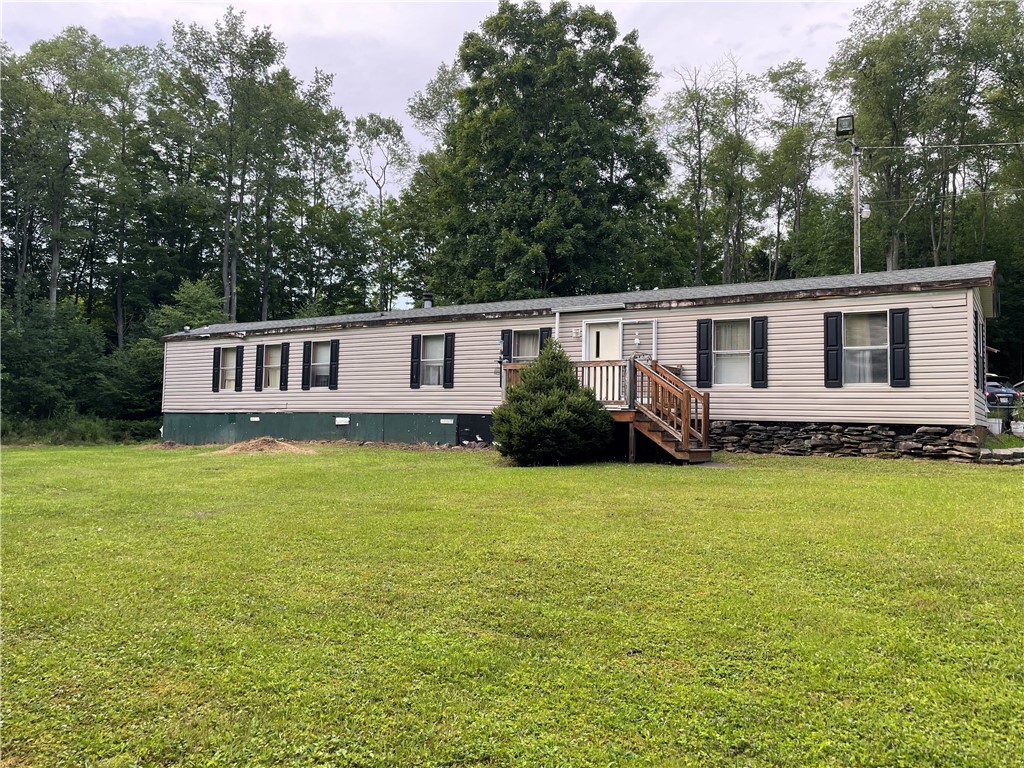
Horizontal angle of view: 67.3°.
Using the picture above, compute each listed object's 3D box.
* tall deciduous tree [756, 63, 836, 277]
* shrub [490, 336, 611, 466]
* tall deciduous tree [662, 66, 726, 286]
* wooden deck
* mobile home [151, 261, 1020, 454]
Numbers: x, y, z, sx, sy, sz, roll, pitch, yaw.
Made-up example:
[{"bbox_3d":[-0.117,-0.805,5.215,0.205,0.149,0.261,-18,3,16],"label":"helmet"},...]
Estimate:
[{"bbox_3d":[14.152,-7.297,38.405,3.795,18.075,3.795,-1,-3,33],"label":"tall deciduous tree"},{"bbox_3d":[0.745,0.339,14.552,2.281,2.332,2.281,1,-3,0],"label":"shrub"},{"bbox_3d":[9.405,-7.180,38.397,3.195,17.689,3.195,-1,-3,33],"label":"tall deciduous tree"},{"bbox_3d":[1.983,0.518,15.612,4.044,1.989,1.850,-1,-3,33],"label":"wooden deck"},{"bbox_3d":[-0.620,-0.172,20.910,23.269,4.100,4.370,-1,-3,33],"label":"mobile home"}]

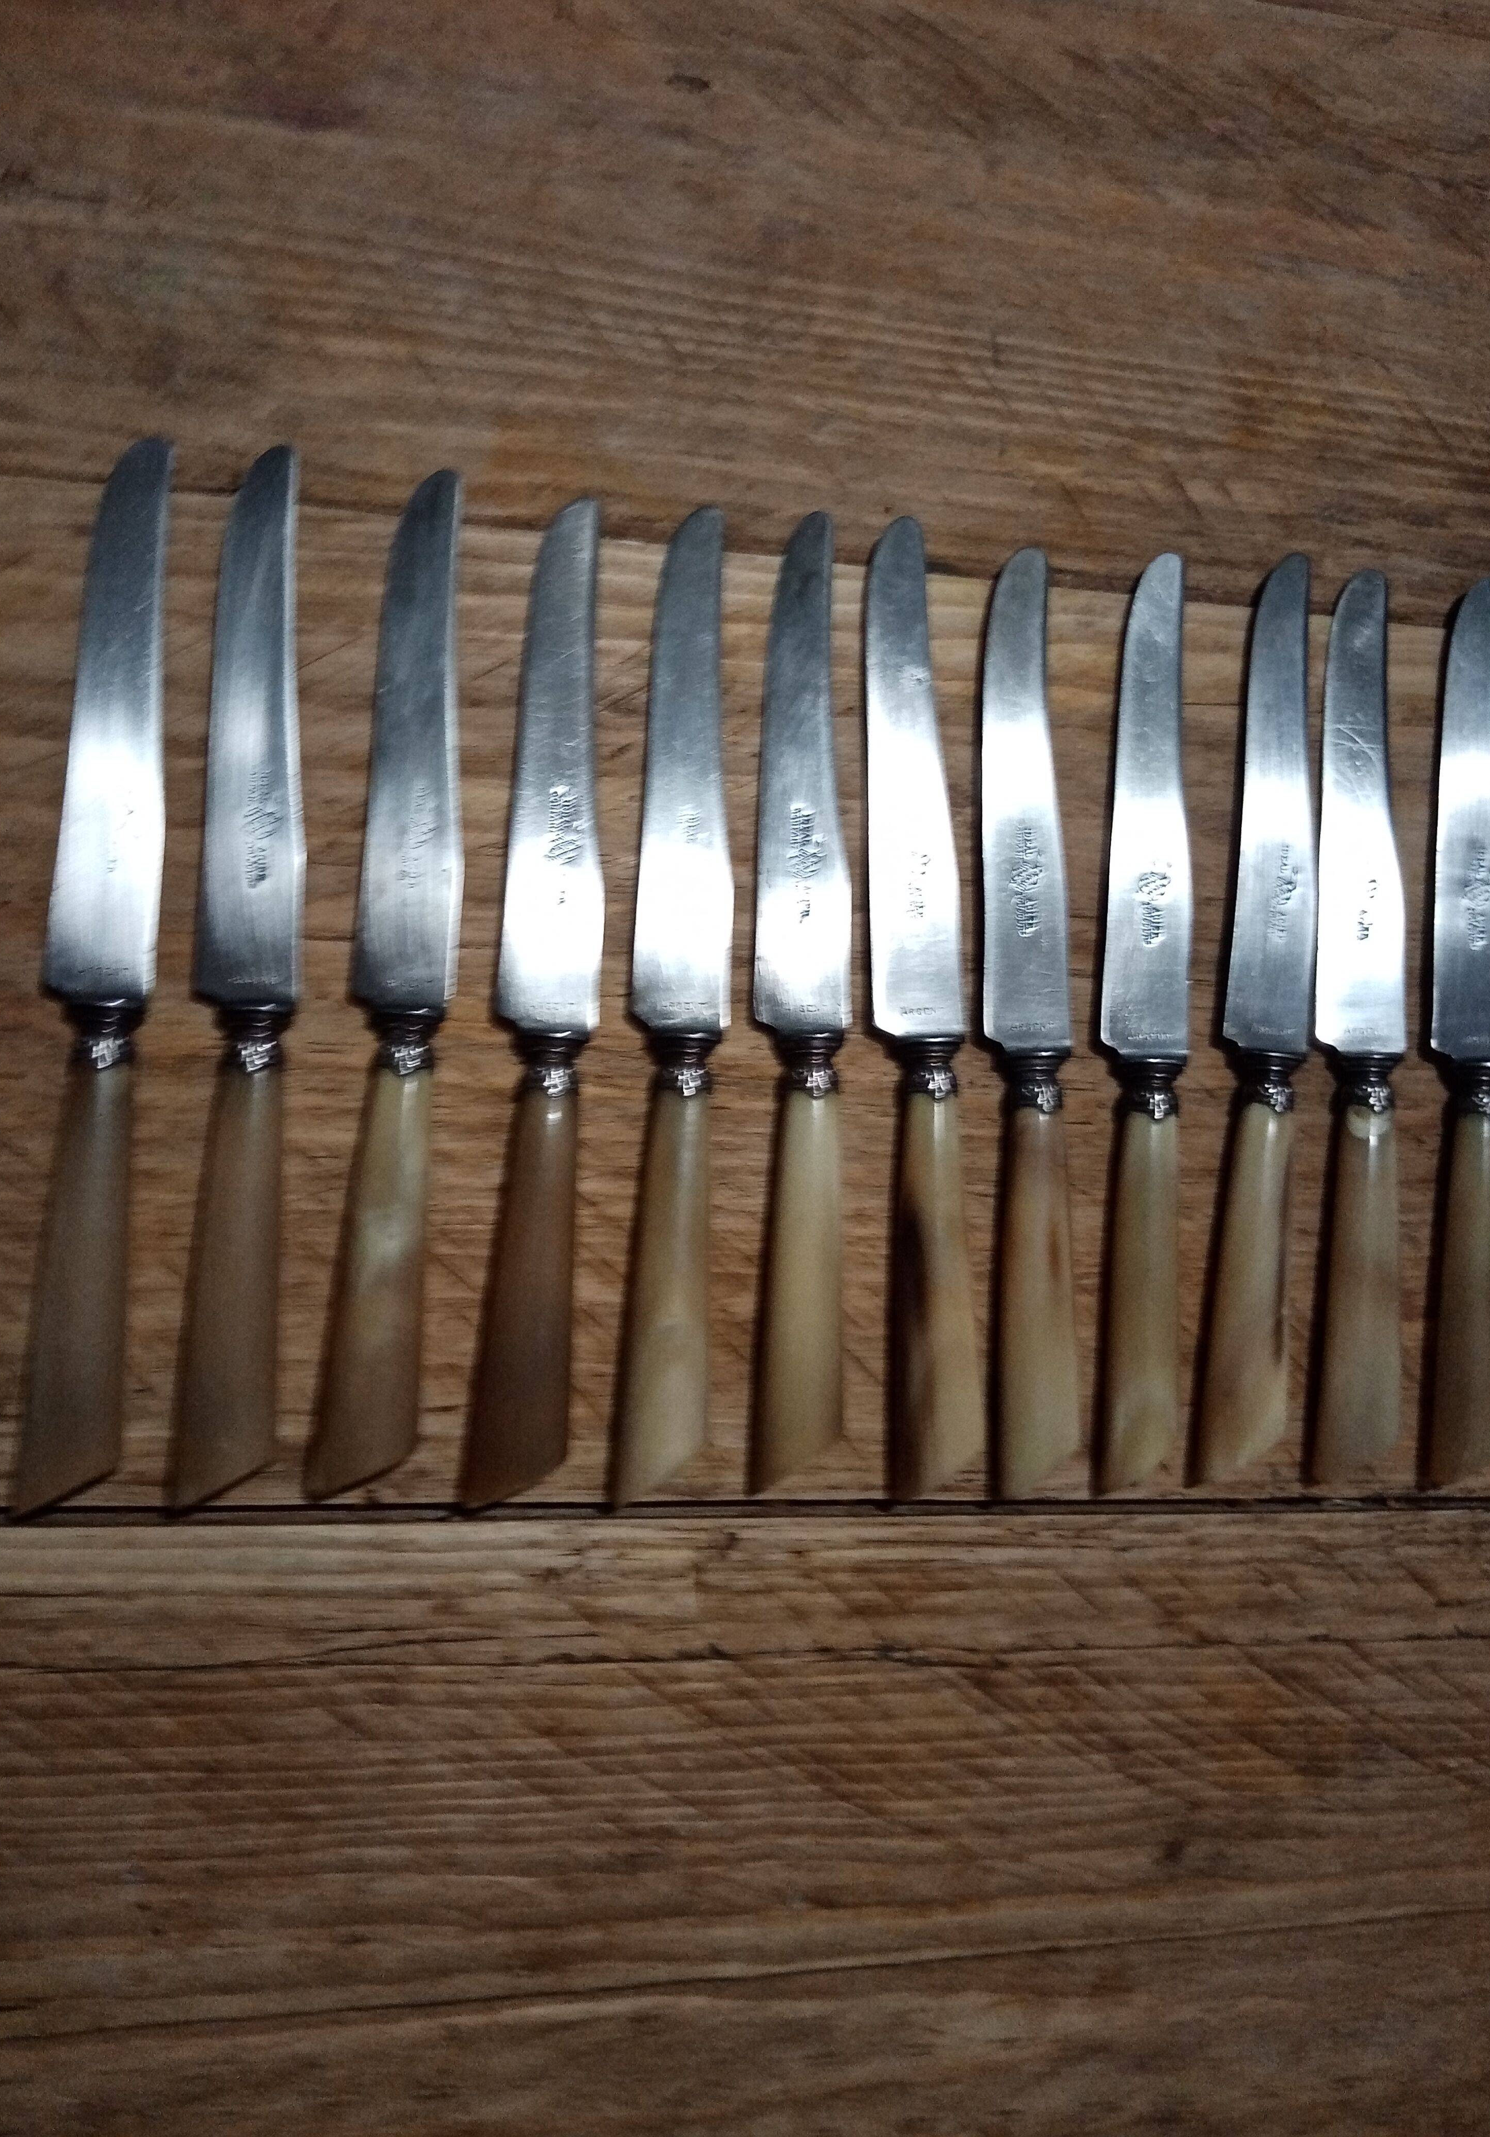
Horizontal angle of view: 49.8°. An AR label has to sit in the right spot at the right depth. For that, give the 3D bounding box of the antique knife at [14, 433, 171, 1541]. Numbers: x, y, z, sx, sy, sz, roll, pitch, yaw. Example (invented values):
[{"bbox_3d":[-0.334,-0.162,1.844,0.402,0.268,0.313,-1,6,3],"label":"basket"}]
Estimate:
[{"bbox_3d":[-0.142,-0.024,0.354,0.023,0.015,0.239,3,85,-11],"label":"antique knife"}]

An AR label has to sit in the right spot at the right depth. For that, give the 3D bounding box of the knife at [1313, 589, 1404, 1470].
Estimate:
[{"bbox_3d":[0.159,-0.015,0.414,0.026,0.015,0.237,3,85,-11],"label":"knife"}]

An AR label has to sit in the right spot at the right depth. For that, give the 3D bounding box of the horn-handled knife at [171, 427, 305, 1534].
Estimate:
[{"bbox_3d":[-0.111,-0.024,0.360,0.023,0.015,0.240,2,85,-11],"label":"horn-handled knife"}]

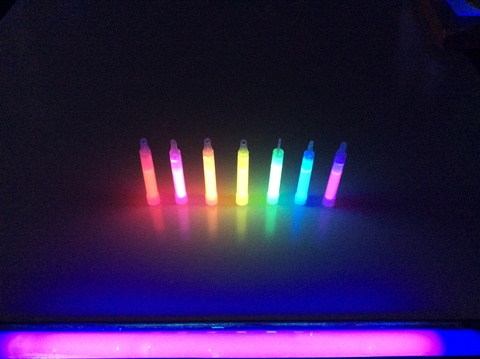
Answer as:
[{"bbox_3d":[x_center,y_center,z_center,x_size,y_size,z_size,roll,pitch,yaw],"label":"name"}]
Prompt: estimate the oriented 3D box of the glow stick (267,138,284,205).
[{"bbox_3d":[0.042,-0.009,0.520,0.013,0.103,0.013,2,47,0],"label":"glow stick"}]

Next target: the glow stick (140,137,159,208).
[{"bbox_3d":[-0.107,-0.009,0.516,0.013,0.103,0.013,2,47,0],"label":"glow stick"}]

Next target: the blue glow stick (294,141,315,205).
[{"bbox_3d":[0.077,-0.008,0.519,0.013,0.103,0.013,2,47,0],"label":"blue glow stick"}]

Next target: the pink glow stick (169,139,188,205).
[{"bbox_3d":[-0.072,-0.009,0.517,0.013,0.103,0.013,2,47,0],"label":"pink glow stick"}]

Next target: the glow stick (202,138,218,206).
[{"bbox_3d":[-0.035,-0.009,0.518,0.013,0.103,0.013,2,47,0],"label":"glow stick"}]

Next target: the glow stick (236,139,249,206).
[{"bbox_3d":[0.004,-0.008,0.518,0.013,0.103,0.013,2,47,0],"label":"glow stick"}]

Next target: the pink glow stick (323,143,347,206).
[{"bbox_3d":[0.112,-0.006,0.519,0.013,0.103,0.013,2,47,0],"label":"pink glow stick"}]

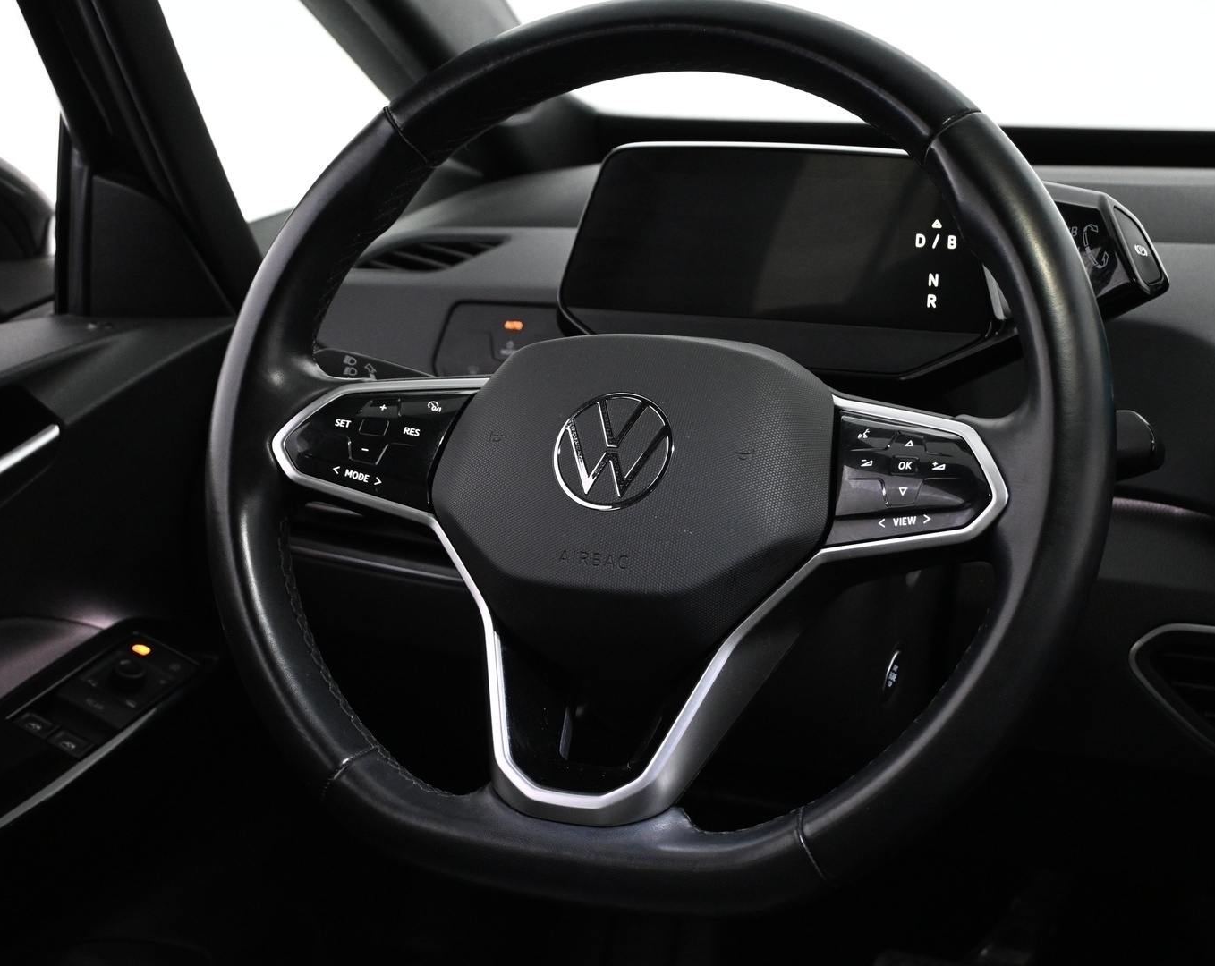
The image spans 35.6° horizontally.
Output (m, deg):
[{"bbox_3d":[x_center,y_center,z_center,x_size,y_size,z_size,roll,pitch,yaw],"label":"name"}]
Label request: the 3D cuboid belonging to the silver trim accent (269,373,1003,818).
[{"bbox_3d":[0.001,0.045,0.730,0.300,0.172,0.042,4,-9,20],"label":"silver trim accent"}]

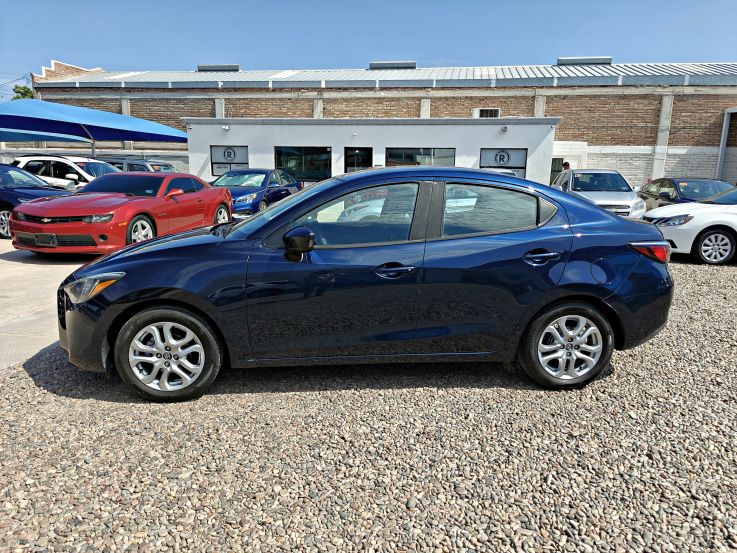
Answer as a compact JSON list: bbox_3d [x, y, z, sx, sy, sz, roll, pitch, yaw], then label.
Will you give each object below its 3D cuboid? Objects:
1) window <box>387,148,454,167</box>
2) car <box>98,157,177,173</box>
[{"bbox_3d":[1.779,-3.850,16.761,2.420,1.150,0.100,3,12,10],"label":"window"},{"bbox_3d":[-7.651,-3.194,17.202,4.650,1.750,1.870,4,12,15],"label":"car"}]

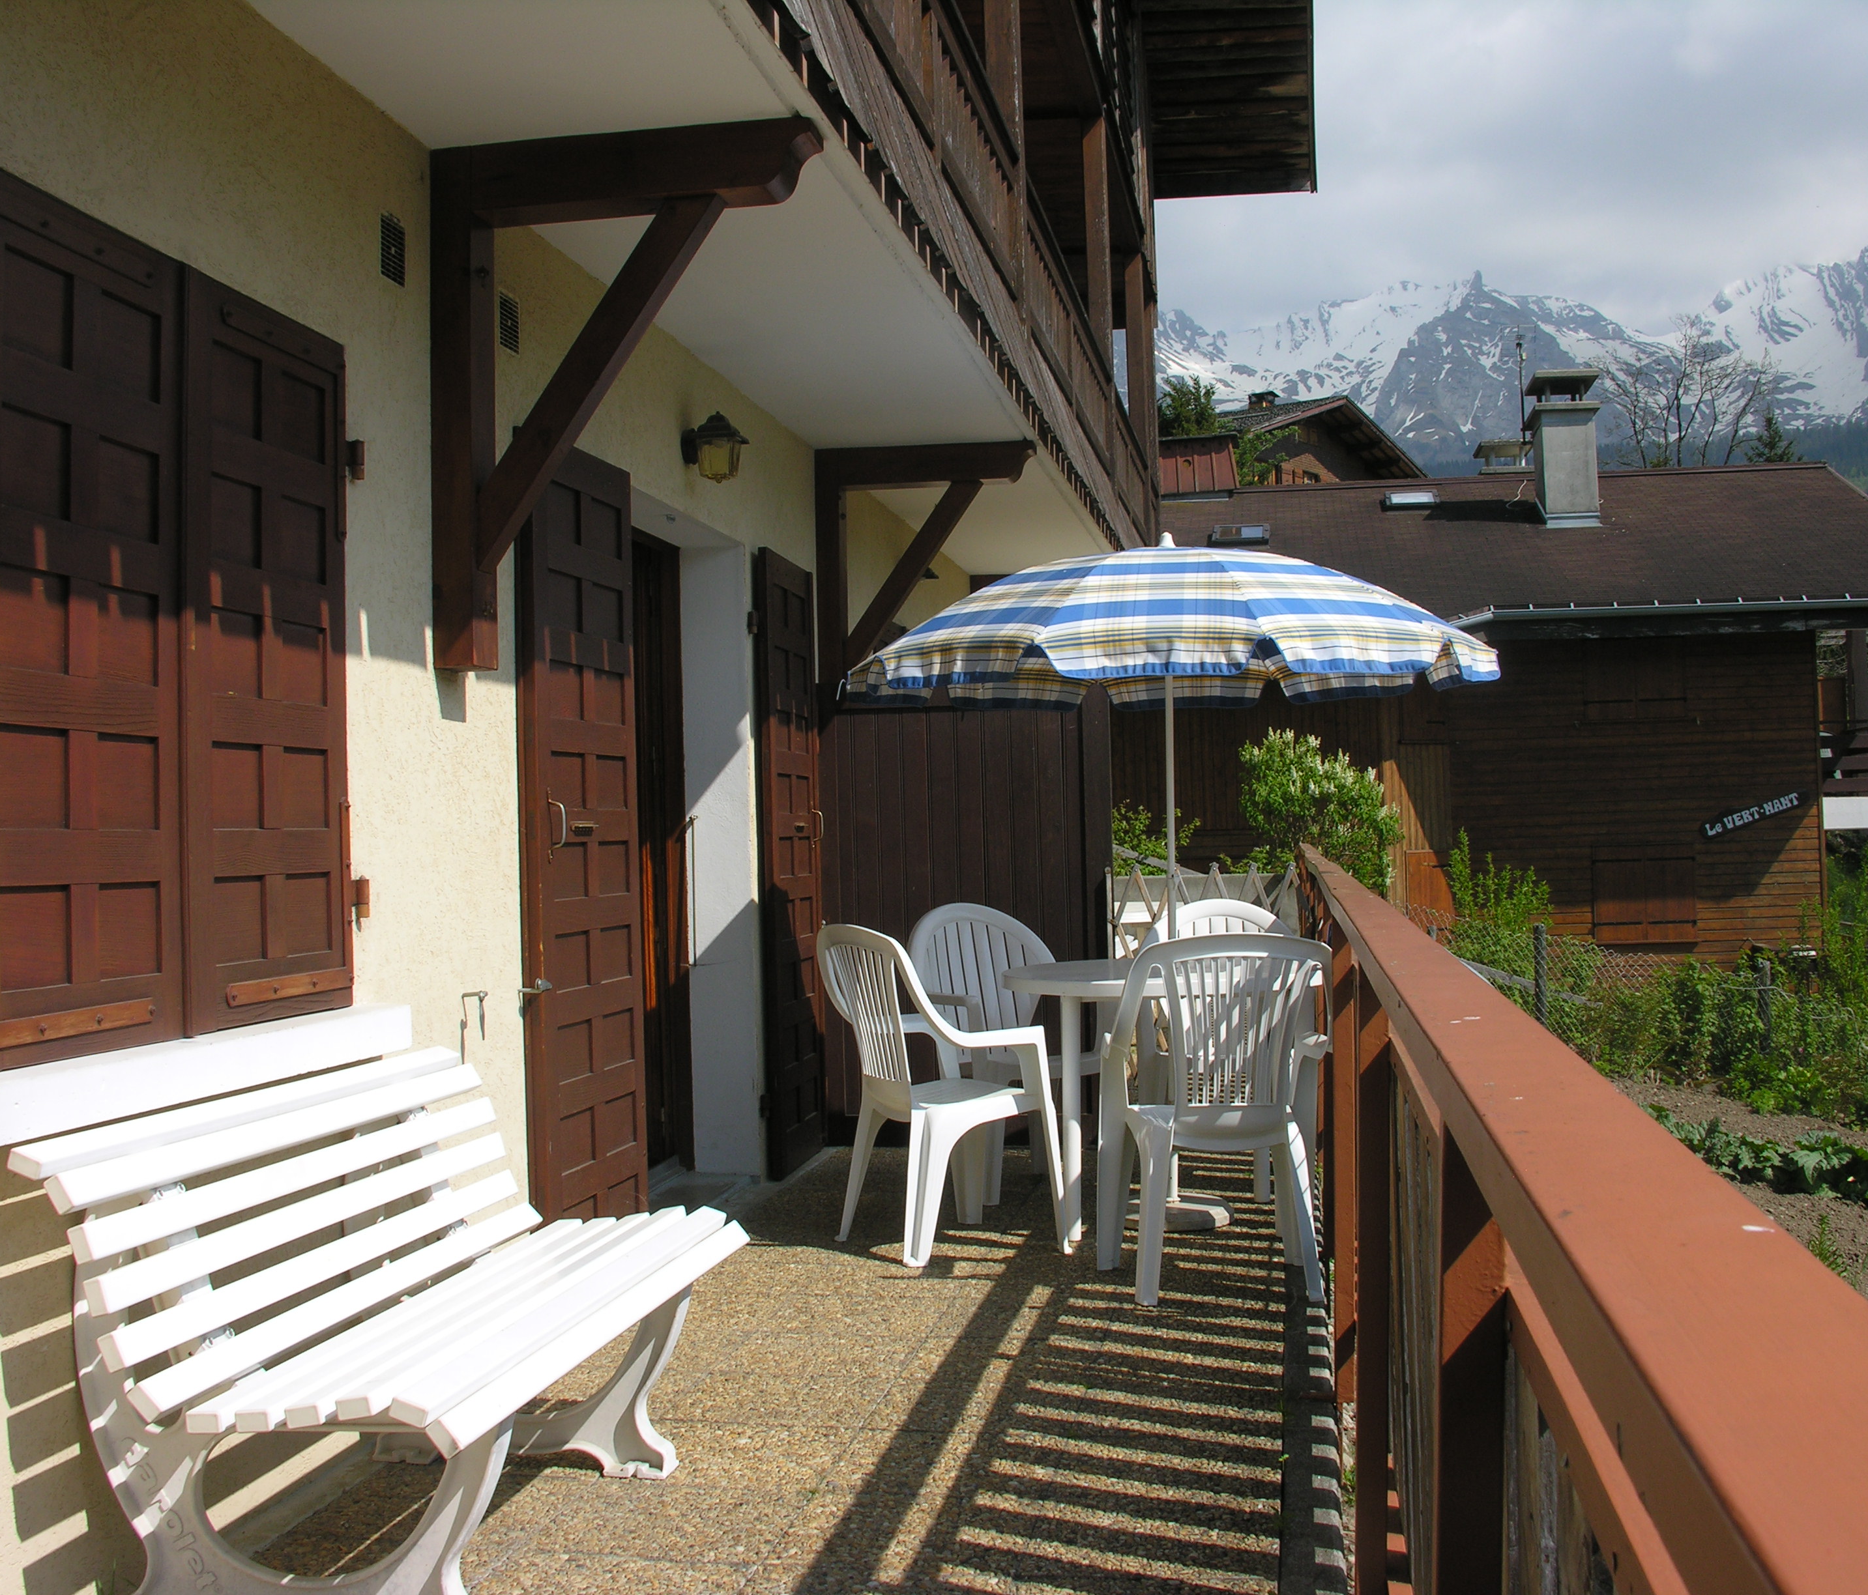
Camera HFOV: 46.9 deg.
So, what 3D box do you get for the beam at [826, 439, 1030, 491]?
[{"bbox_3d":[-0.026,-1.240,8.064,0.830,0.150,0.140,-1,-1,10],"label":"beam"}]

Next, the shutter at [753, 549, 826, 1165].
[{"bbox_3d":[-0.492,0.221,7.416,0.040,2.080,0.740,-1,-1,10],"label":"shutter"}]

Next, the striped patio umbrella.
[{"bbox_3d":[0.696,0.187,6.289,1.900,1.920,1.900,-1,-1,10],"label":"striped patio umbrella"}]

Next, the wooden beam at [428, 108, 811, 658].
[{"bbox_3d":[-0.620,-0.821,4.473,0.835,1.085,0.130,-1,-1,10],"label":"wooden beam"}]

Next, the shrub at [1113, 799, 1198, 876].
[{"bbox_3d":[1.675,0.427,17.000,1.000,1.050,0.950,-1,-1,10],"label":"shrub"}]

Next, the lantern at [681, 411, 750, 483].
[{"bbox_3d":[-0.639,-0.986,6.356,0.180,0.210,0.155,-1,-1,10],"label":"lantern"}]

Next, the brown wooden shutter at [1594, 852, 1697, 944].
[{"bbox_3d":[8.433,1.182,25.500,1.220,1.120,0.060,-1,-1,10],"label":"brown wooden shutter"}]

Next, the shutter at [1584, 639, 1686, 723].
[{"bbox_3d":[8.325,-1.448,25.500,1.200,1.080,0.060,-1,-1,10],"label":"shutter"}]

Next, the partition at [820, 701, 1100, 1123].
[{"bbox_3d":[0.115,0.445,7.943,1.070,1.650,0.080,-1,-1,10],"label":"partition"}]

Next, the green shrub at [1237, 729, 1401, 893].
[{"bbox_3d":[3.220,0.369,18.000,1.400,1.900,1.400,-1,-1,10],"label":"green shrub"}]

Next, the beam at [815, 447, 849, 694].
[{"bbox_3d":[-0.385,-0.797,8.115,0.090,1.030,0.140,-1,-1,10],"label":"beam"}]

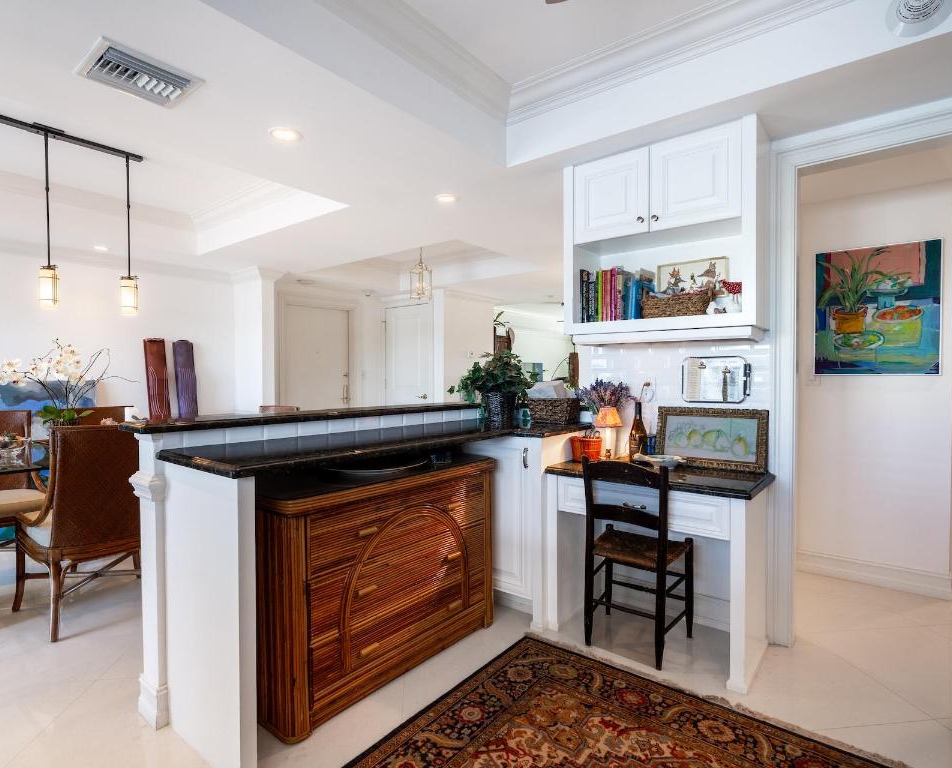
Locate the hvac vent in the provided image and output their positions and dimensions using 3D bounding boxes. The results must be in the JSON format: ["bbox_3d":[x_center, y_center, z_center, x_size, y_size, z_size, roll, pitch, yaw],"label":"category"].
[{"bbox_3d":[-1.173,-1.060,1.791,0.300,0.025,0.304,0,1,38],"label":"hvac vent"}]

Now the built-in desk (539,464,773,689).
[{"bbox_3d":[0.813,0.763,2.306,0.853,0.744,0.511,1,1,39],"label":"built-in desk"}]

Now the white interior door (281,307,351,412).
[{"bbox_3d":[-1.882,0.106,6.152,0.050,2.040,0.900,0,1,38],"label":"white interior door"}]

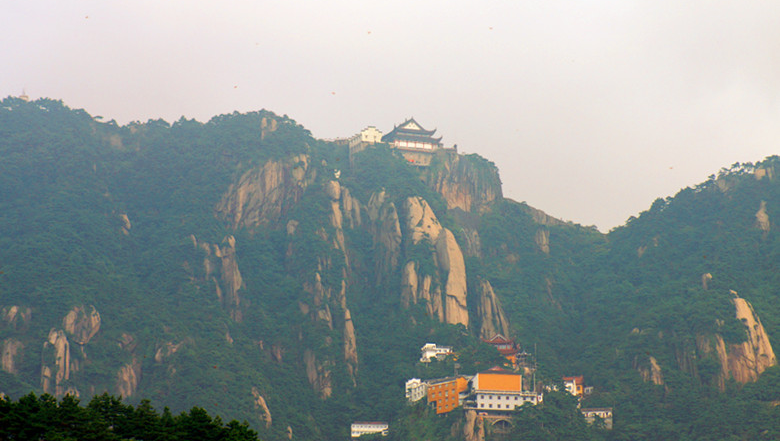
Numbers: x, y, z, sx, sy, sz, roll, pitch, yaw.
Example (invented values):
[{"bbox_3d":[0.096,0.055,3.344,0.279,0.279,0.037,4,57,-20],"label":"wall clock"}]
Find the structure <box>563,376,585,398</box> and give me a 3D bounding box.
[{"bbox_3d":[75.145,67.978,2660.000,8.300,8.300,7.000,0,-12,0],"label":"structure"}]

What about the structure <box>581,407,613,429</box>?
[{"bbox_3d":[83.928,80.473,2640.000,12.500,8.300,7.500,-1,-12,5],"label":"structure"}]

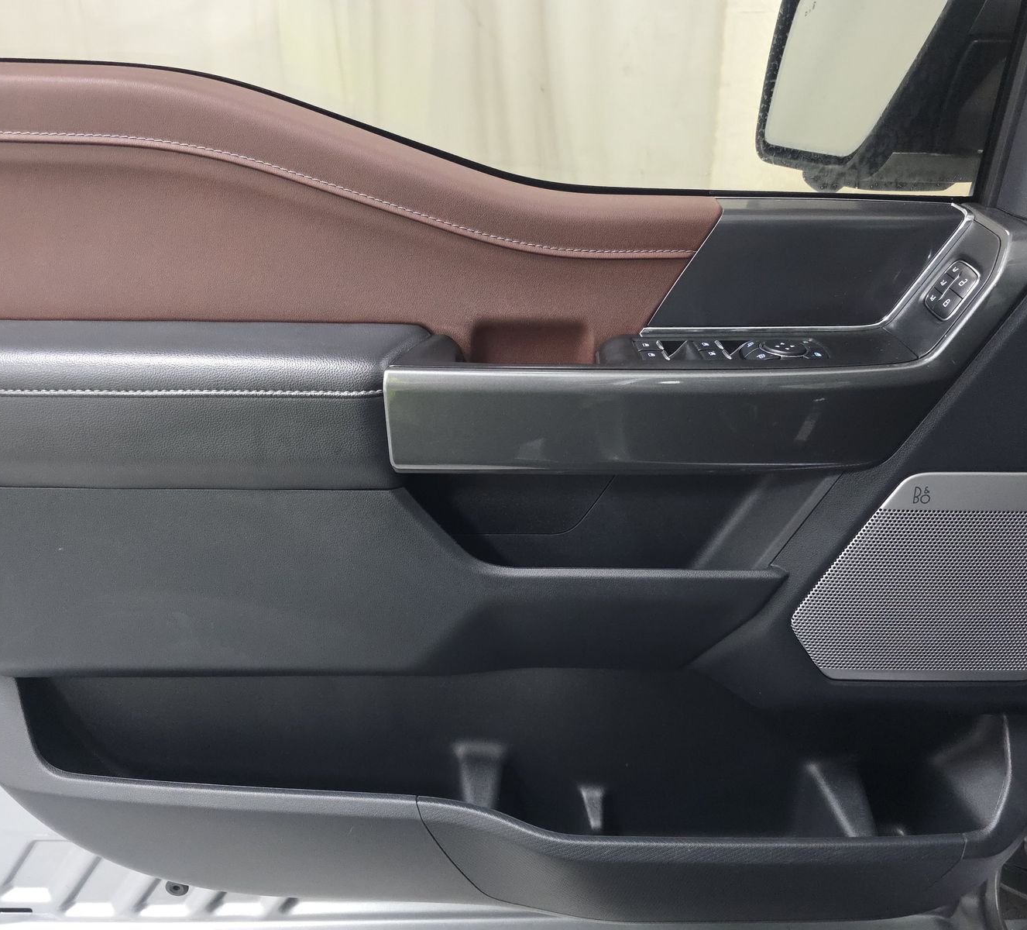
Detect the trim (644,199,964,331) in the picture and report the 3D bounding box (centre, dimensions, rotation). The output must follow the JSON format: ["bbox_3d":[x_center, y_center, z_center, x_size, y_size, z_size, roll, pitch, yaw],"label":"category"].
[{"bbox_3d":[0.243,-0.177,0.705,0.262,0.115,0.051,0,19,0],"label":"trim"}]

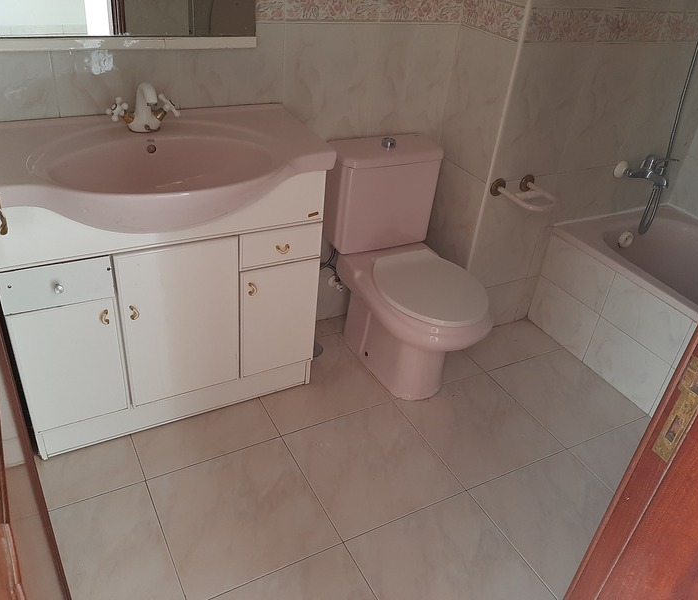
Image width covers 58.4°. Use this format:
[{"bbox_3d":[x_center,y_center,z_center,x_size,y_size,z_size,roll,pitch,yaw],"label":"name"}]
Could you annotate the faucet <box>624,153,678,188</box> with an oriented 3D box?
[{"bbox_3d":[1.159,-0.498,2.376,0.190,0.112,0.157,-13,38,-27],"label":"faucet"}]

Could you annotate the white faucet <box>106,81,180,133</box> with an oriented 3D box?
[{"bbox_3d":[-0.512,-0.487,1.584,0.186,0.122,0.145,-13,38,-27],"label":"white faucet"}]

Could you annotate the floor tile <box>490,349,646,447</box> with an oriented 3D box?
[{"bbox_3d":[0.787,0.342,2.268,0.398,0.010,0.415,-13,37,-26],"label":"floor tile"}]

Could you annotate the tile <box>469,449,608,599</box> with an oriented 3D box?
[{"bbox_3d":[0.626,0.633,1.784,0.413,0.010,0.413,-13,38,-27],"label":"tile"}]

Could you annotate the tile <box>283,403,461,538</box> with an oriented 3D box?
[{"bbox_3d":[0.068,0.498,1.891,0.413,0.010,0.413,-13,38,-27],"label":"tile"}]

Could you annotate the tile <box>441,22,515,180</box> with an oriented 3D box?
[{"bbox_3d":[0.426,-0.659,2.101,0.010,0.449,0.289,-13,38,-27],"label":"tile"}]

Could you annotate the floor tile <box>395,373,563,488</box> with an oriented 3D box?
[{"bbox_3d":[0.431,0.421,2.087,0.415,0.010,0.415,-13,37,-26],"label":"floor tile"}]

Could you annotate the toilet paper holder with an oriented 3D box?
[{"bbox_3d":[0.613,-0.361,2.134,0.205,0.069,0.157,-13,37,-26],"label":"toilet paper holder"}]

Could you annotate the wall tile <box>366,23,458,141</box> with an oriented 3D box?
[{"bbox_3d":[0.211,-0.705,2.133,0.319,0.447,0.010,-13,38,-27],"label":"wall tile"}]

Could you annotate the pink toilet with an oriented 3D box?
[{"bbox_3d":[0.200,-0.082,2.126,0.361,0.747,0.662,-13,37,-26],"label":"pink toilet"}]

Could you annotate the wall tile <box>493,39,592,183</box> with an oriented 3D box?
[{"bbox_3d":[0.645,-0.613,2.075,0.315,0.452,0.010,-13,37,-26],"label":"wall tile"}]

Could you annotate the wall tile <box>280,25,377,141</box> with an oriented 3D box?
[{"bbox_3d":[-0.067,-0.643,1.990,0.319,0.447,0.010,-13,38,-27],"label":"wall tile"}]

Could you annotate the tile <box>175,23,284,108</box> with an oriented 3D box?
[{"bbox_3d":[-0.345,-0.581,1.863,0.321,0.452,0.010,-13,37,-26],"label":"tile"}]

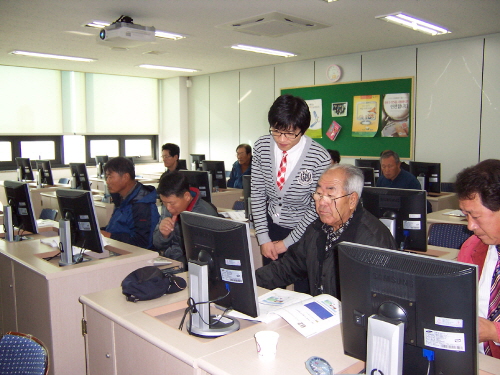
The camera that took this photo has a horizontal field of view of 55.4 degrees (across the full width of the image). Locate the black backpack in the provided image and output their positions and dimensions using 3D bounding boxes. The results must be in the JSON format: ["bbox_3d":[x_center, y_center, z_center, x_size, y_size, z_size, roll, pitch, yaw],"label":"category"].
[{"bbox_3d":[-0.404,0.379,1.980,0.265,0.107,0.175,-5,8,-40],"label":"black backpack"}]

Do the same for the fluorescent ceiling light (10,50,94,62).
[{"bbox_3d":[-3.020,-2.030,7.410,1.260,0.080,0.310,-6,8,-43],"label":"fluorescent ceiling light"}]

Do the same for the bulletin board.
[{"bbox_3d":[1.375,-1.048,7.423,0.030,1.120,2.450,-6,9,-43],"label":"bulletin board"}]

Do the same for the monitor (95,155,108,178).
[{"bbox_3d":[-2.555,-0.352,8.400,0.375,0.390,0.200,6,8,44],"label":"monitor"}]

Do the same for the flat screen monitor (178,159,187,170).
[{"bbox_3d":[-1.021,-0.199,6.631,0.180,0.385,0.370,-6,8,-43],"label":"flat screen monitor"}]

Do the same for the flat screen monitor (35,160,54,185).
[{"bbox_3d":[-2.850,-0.181,6.527,0.370,0.385,0.180,5,8,43],"label":"flat screen monitor"}]

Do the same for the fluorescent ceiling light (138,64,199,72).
[{"bbox_3d":[-1.465,-2.170,8.700,1.260,0.080,0.310,-6,8,-43],"label":"fluorescent ceiling light"}]

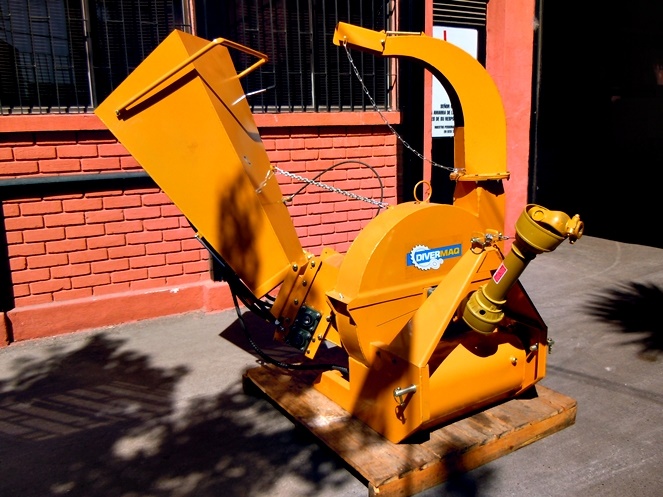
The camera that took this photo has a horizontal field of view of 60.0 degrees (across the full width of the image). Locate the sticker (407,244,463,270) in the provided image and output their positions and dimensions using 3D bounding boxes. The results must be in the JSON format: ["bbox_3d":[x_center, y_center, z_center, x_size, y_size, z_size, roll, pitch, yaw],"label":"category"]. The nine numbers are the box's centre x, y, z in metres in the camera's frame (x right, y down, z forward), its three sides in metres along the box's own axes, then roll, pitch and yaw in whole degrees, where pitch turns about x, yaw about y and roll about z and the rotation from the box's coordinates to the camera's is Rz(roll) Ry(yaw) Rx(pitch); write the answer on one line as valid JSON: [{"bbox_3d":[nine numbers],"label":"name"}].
[{"bbox_3d":[0.497,0.038,2.743,0.348,0.131,0.010,-9,14,-31],"label":"sticker"}]

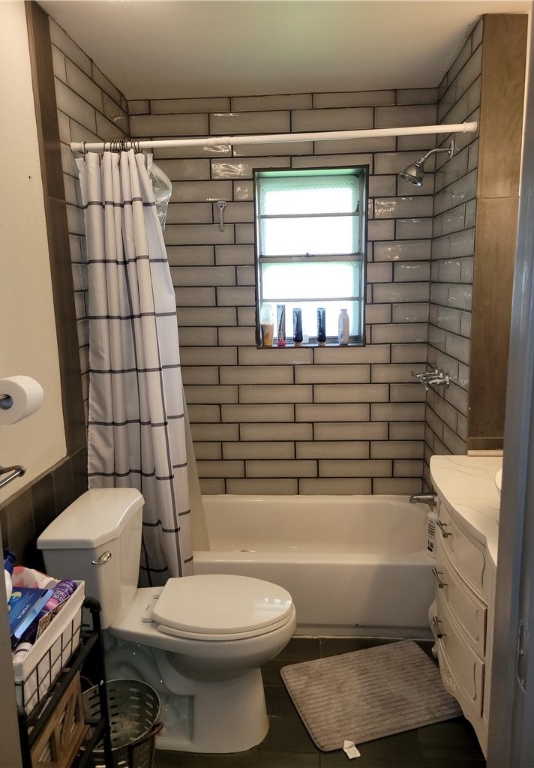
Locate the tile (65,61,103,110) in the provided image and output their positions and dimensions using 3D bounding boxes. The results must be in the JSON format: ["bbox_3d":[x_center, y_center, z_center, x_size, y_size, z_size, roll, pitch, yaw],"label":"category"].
[{"bbox_3d":[-0.728,-1.186,2.309,0.010,0.099,0.402,-1,12,3],"label":"tile"}]

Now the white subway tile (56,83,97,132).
[{"bbox_3d":[-0.715,-1.030,2.162,0.012,0.102,0.401,-1,11,3],"label":"white subway tile"}]

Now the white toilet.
[{"bbox_3d":[-0.283,0.812,2.005,0.773,0.773,0.444,0,10,3],"label":"white toilet"}]

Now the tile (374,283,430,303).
[{"bbox_3d":[0.698,-0.474,2.999,0.290,0.100,0.010,-1,12,3],"label":"tile"}]

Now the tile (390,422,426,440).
[{"bbox_3d":[0.764,0.258,3.146,0.192,0.102,0.010,-1,12,3],"label":"tile"}]

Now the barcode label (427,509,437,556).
[{"bbox_3d":[0.713,0.651,2.486,0.005,0.170,0.055,-9,14,-35],"label":"barcode label"}]

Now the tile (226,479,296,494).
[{"bbox_3d":[-0.026,0.578,3.257,0.405,0.096,0.010,-1,12,3],"label":"tile"}]

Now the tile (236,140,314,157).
[{"bbox_3d":[0.029,-1.202,2.895,0.405,0.102,0.010,-1,11,3],"label":"tile"}]

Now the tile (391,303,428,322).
[{"bbox_3d":[0.752,-0.371,3.027,0.189,0.102,0.010,-1,11,3],"label":"tile"}]

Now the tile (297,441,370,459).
[{"bbox_3d":[0.357,0.359,3.142,0.401,0.102,0.012,-1,11,3],"label":"tile"}]

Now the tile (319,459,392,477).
[{"bbox_3d":[0.495,0.473,3.222,0.406,0.102,0.012,0,11,3],"label":"tile"}]

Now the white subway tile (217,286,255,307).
[{"bbox_3d":[-0.160,-0.468,3.070,0.209,0.102,0.012,0,11,3],"label":"white subway tile"}]

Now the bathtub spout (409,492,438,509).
[{"bbox_3d":[0.766,0.568,2.803,0.139,0.070,0.055,-1,11,3],"label":"bathtub spout"}]

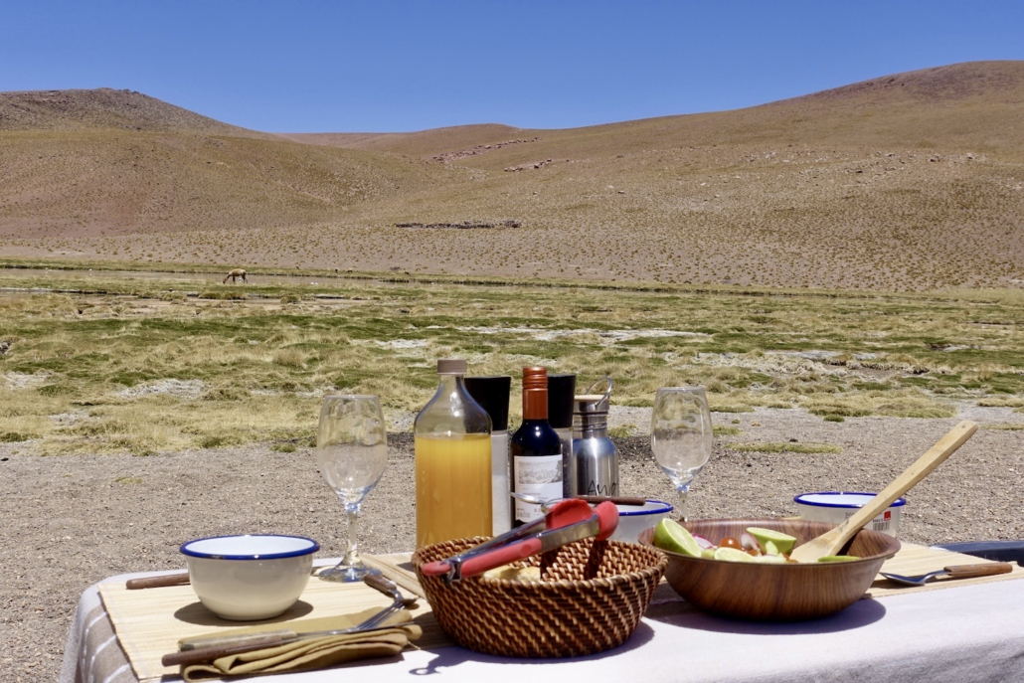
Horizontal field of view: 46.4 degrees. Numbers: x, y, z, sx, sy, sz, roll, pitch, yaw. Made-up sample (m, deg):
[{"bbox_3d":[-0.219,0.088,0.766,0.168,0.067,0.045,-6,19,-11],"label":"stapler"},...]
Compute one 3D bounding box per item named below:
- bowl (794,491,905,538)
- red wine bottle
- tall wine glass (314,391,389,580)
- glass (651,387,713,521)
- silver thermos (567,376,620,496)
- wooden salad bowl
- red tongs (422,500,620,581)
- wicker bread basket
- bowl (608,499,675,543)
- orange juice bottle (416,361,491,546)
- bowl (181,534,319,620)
[{"bbox_3d":[0.421,0.233,1.490,0.137,0.067,0.137,0,0,16],"label":"bowl"},{"bbox_3d":[0.028,0.149,1.379,0.061,0.239,0.061,0,0,0],"label":"red wine bottle"},{"bbox_3d":[-0.185,0.168,1.370,0.079,0.205,0.079,0,0,-8],"label":"tall wine glass"},{"bbox_3d":[0.221,0.165,1.555,0.079,0.205,0.079,0,0,8],"label":"glass"},{"bbox_3d":[0.102,0.159,1.540,0.071,0.218,0.071,0,0,4],"label":"silver thermos"},{"bbox_3d":[0.256,0.233,1.200,0.257,0.070,0.257,0,0,12],"label":"wooden salad bowl"},{"bbox_3d":[0.004,0.186,1.093,0.065,0.042,0.275,0,2,35],"label":"red tongs"},{"bbox_3d":[0.026,0.234,1.090,0.233,0.073,0.233,0,0,1],"label":"wicker bread basket"},{"bbox_3d":[0.127,0.234,1.445,0.137,0.067,0.137,0,0,5],"label":"bowl"},{"bbox_3d":[-0.070,0.145,1.409,0.091,0.249,0.091,0,0,-3],"label":"orange juice bottle"},{"bbox_3d":[-0.261,0.238,1.190,0.136,0.067,0.136,0,0,-12],"label":"bowl"}]

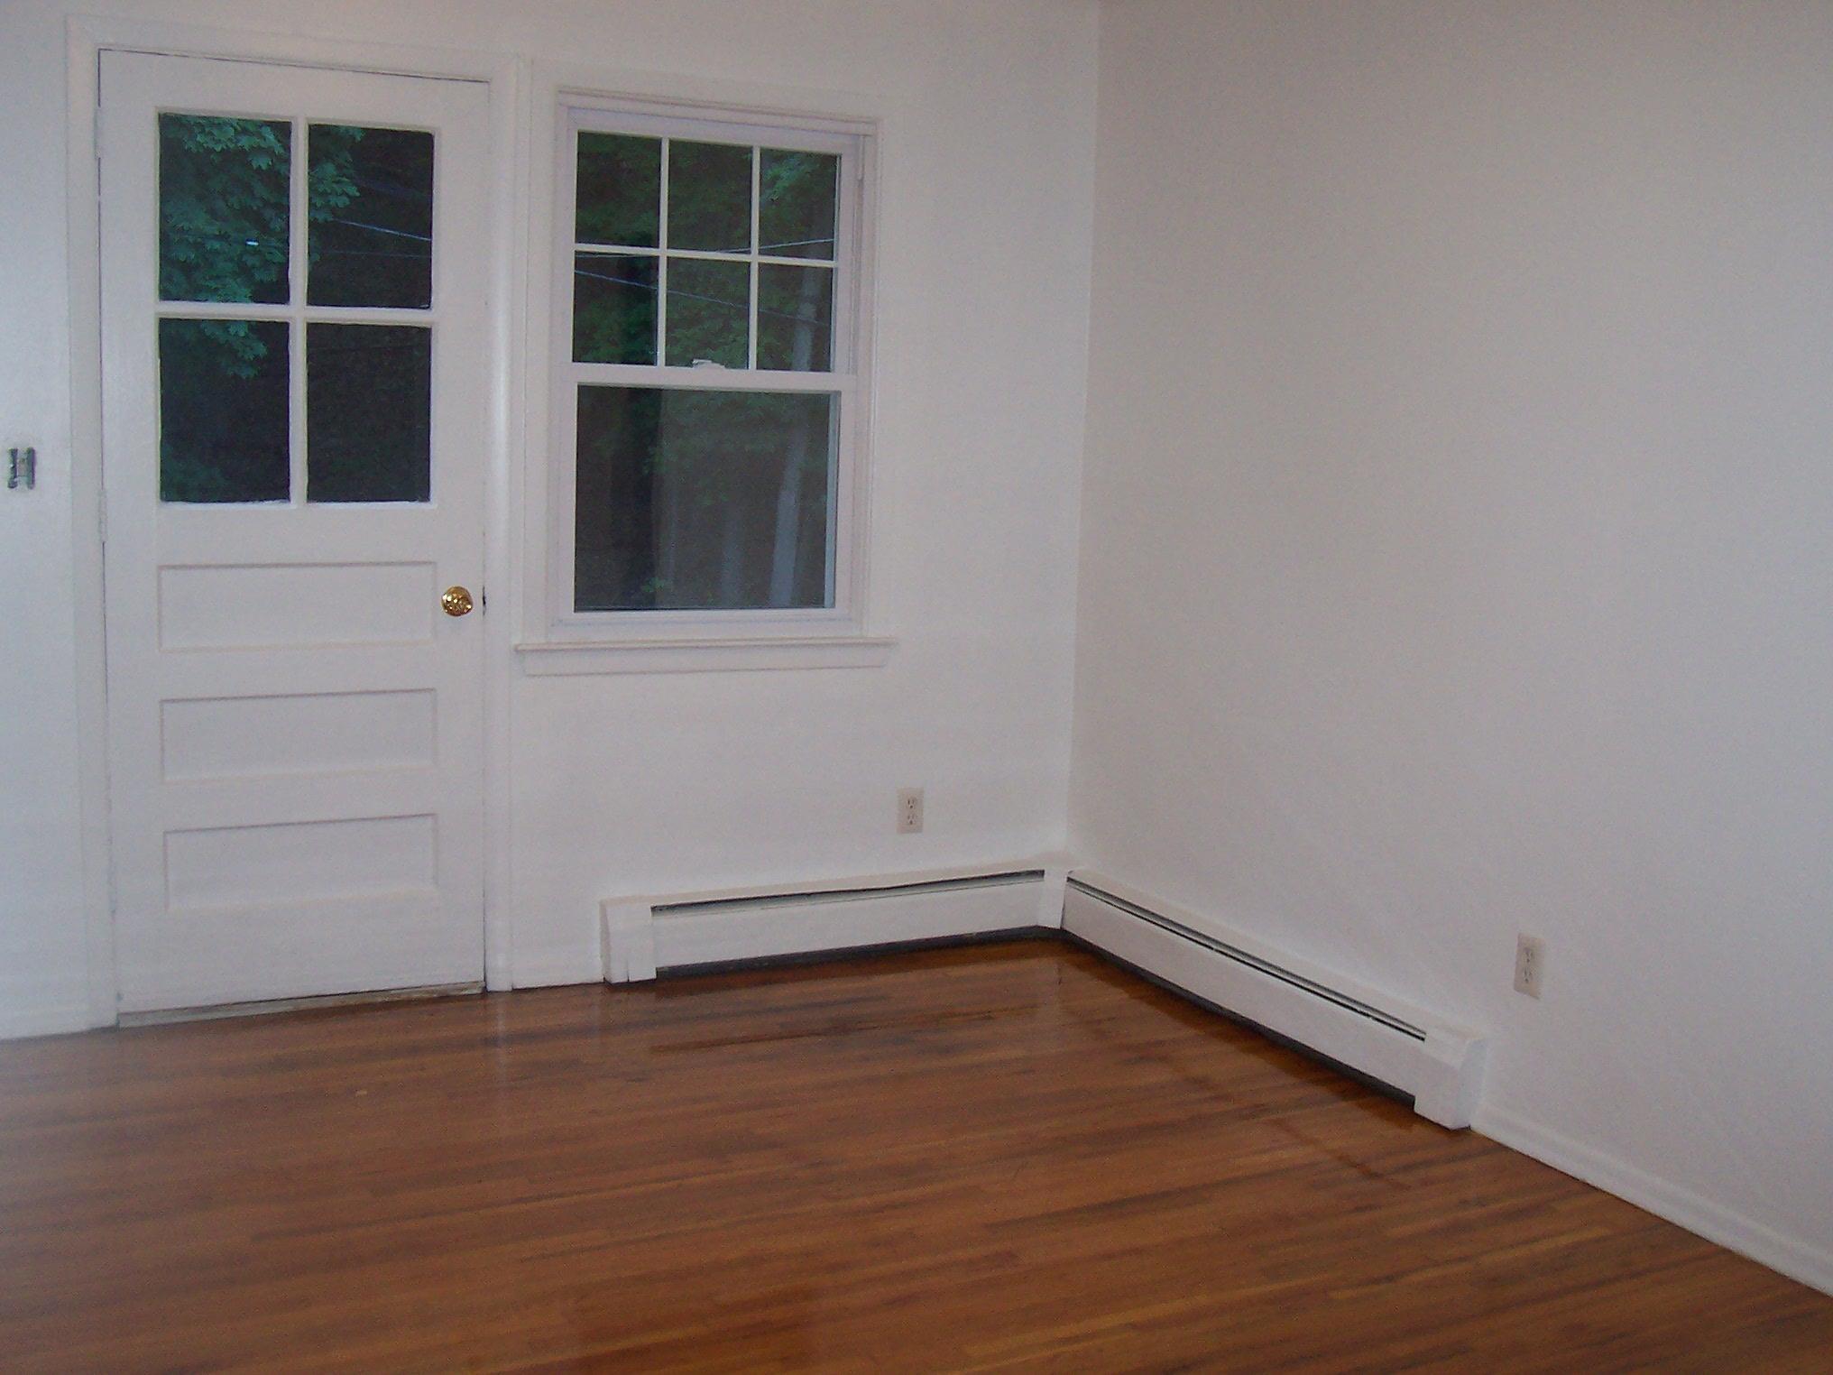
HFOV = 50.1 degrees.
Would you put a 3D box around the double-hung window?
[{"bbox_3d":[-0.482,-0.737,4.629,0.791,1.240,0.090,-2,9,-26],"label":"double-hung window"}]

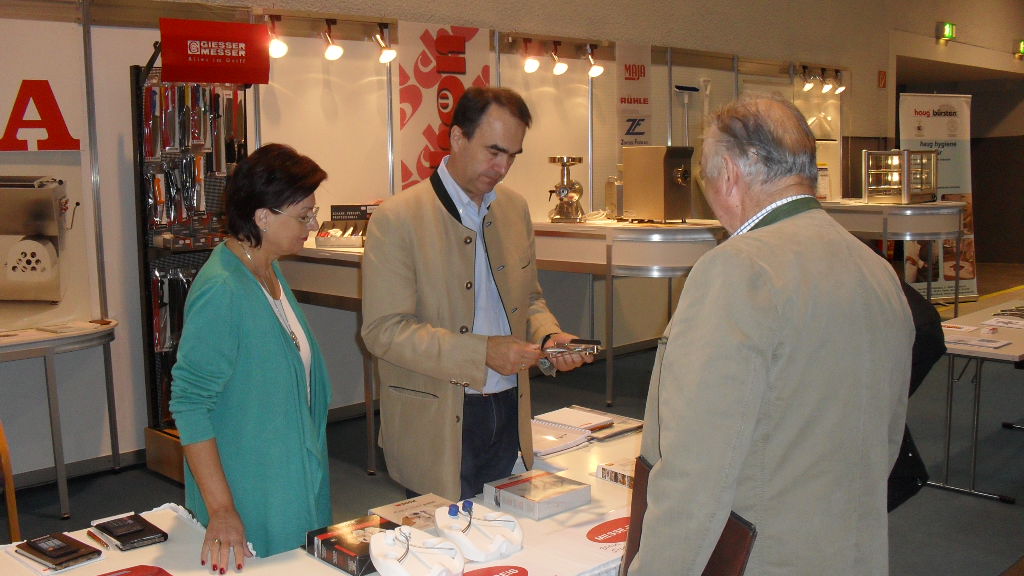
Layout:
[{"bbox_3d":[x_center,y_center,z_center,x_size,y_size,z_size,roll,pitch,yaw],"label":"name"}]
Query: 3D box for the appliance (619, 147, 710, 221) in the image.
[{"bbox_3d":[1.038,-0.731,7.280,0.312,0.514,0.393,-8,10,-42],"label":"appliance"}]

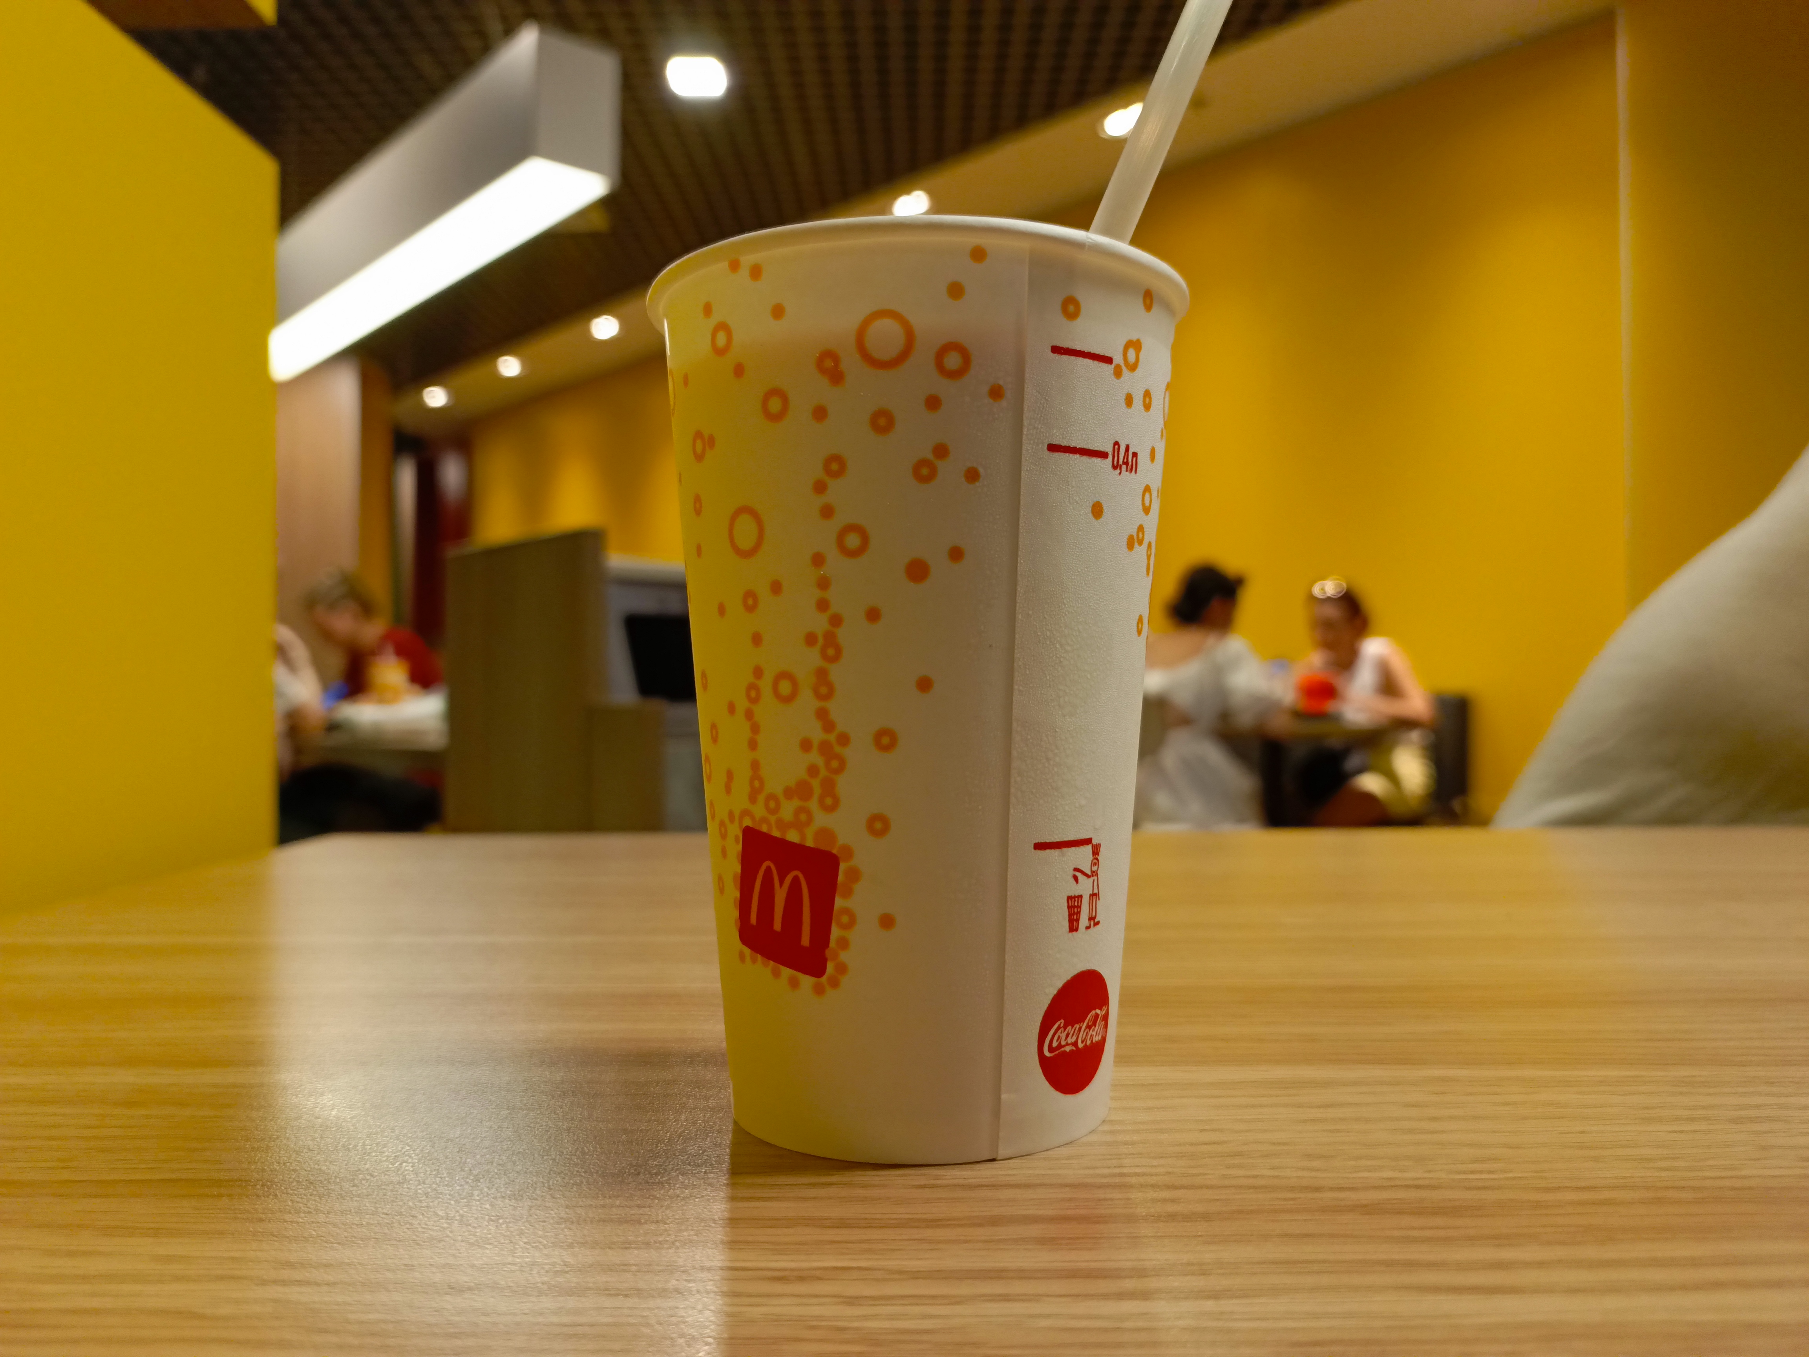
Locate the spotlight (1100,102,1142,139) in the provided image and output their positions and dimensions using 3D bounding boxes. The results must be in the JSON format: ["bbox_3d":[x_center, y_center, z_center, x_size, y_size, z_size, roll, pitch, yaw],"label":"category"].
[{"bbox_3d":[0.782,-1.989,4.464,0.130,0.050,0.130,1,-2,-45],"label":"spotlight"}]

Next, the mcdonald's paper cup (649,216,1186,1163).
[{"bbox_3d":[0.003,0.004,0.211,0.092,0.132,0.092,0,-1,0],"label":"mcdonald's paper cup"}]

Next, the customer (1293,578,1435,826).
[{"bbox_3d":[1.420,0.300,3.900,0.700,1.240,0.480,1,-2,-40],"label":"customer"}]

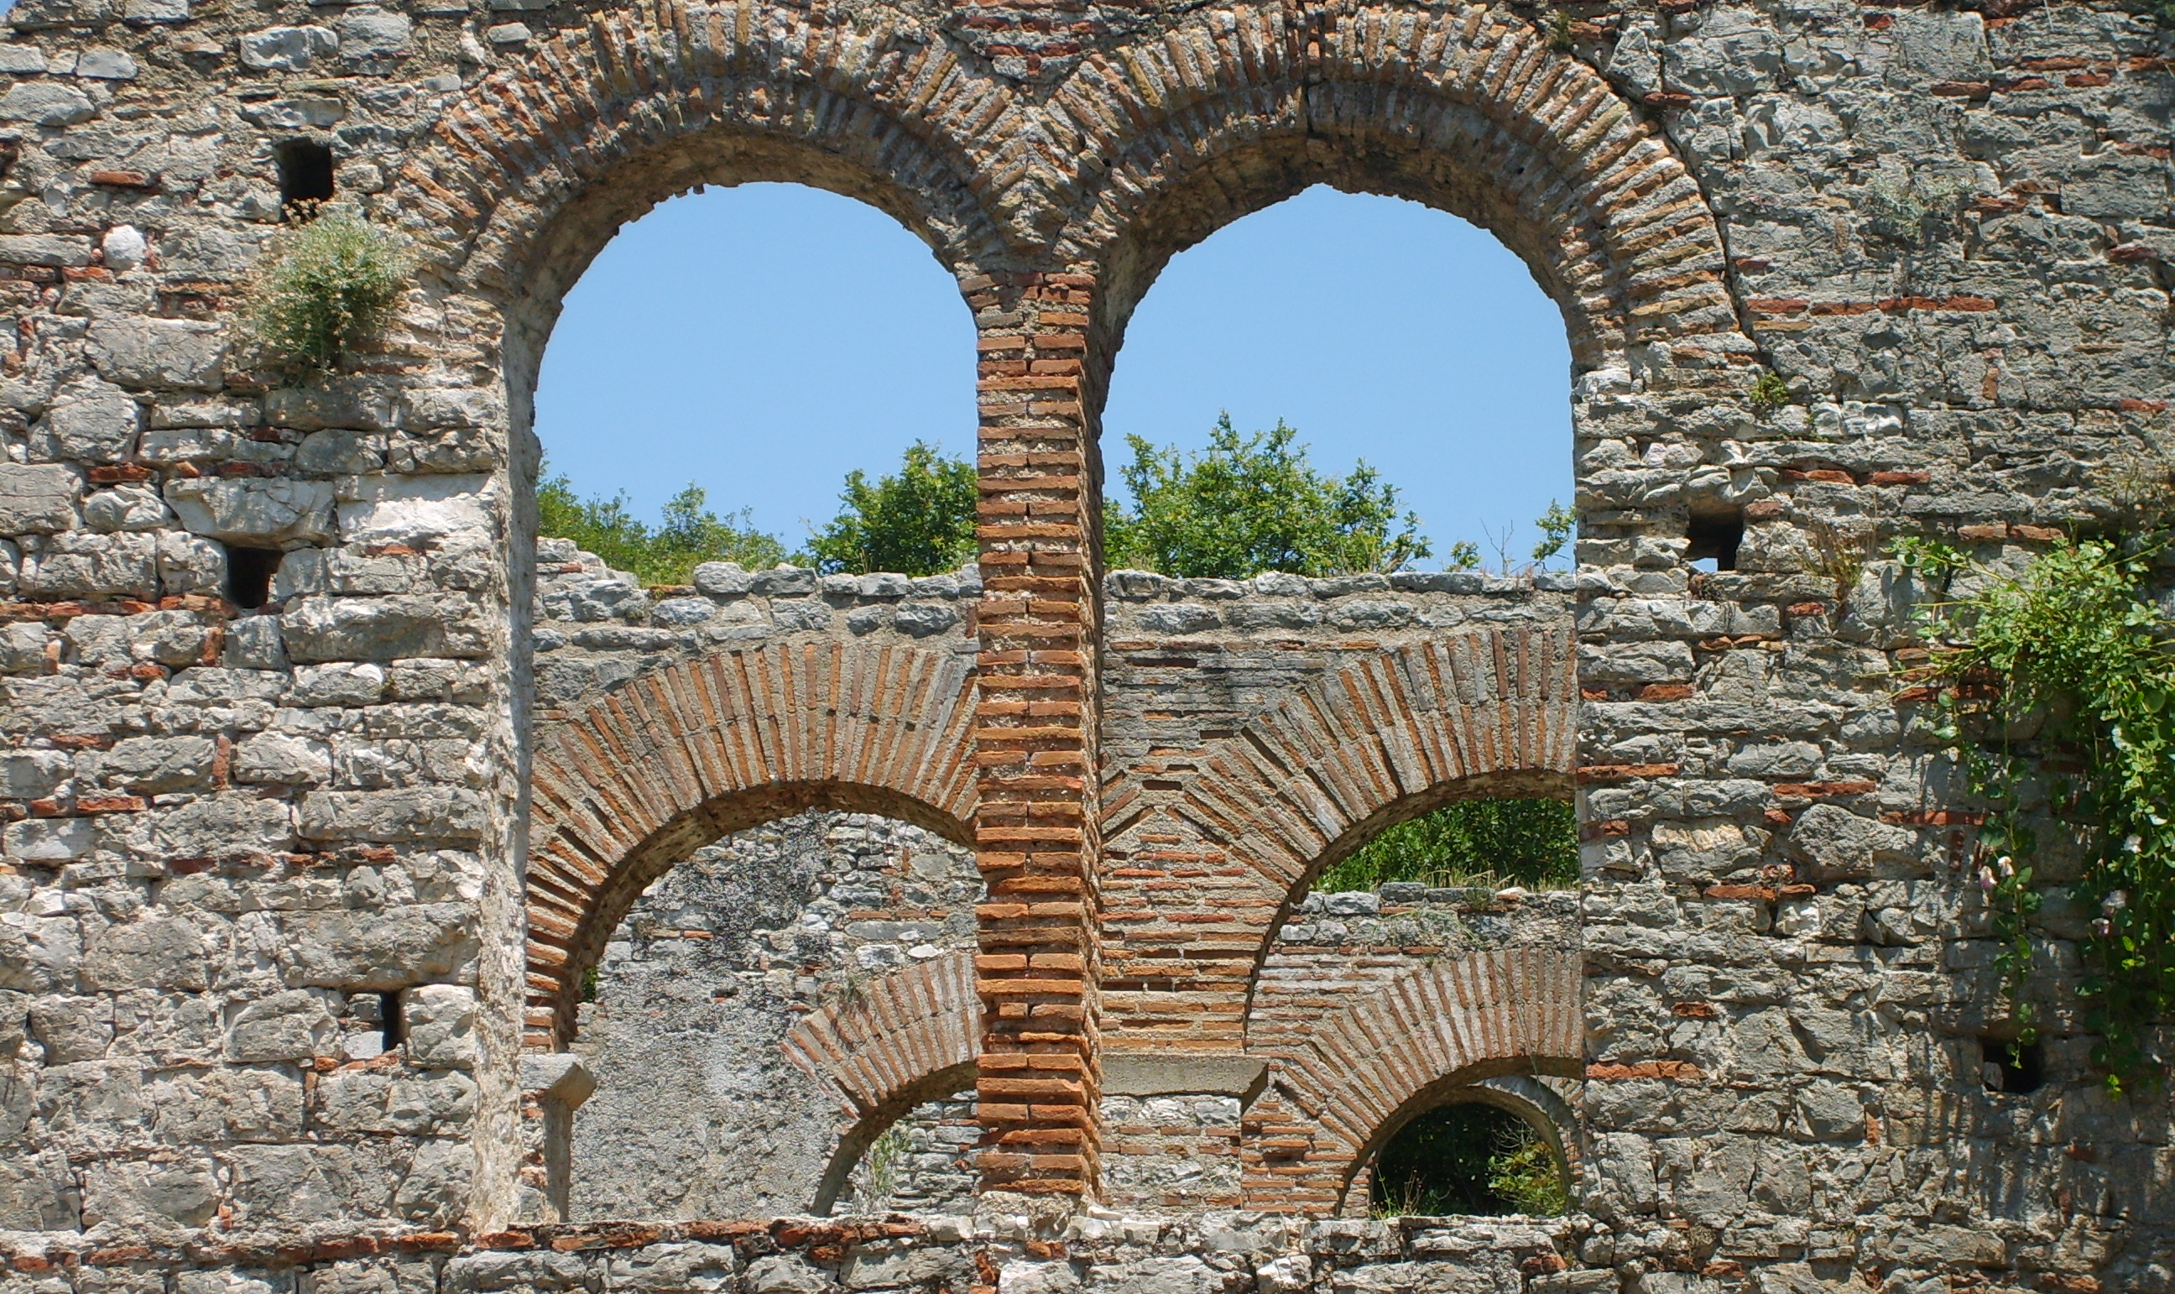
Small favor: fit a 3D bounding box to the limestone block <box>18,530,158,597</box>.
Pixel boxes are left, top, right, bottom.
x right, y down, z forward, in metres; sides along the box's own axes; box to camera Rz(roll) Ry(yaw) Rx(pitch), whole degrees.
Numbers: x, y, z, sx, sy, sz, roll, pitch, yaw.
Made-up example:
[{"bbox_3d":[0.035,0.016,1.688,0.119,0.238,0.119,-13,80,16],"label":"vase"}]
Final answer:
[{"bbox_3d":[-3.245,-0.242,18.948,0.453,0.216,0.260,-1,-13,5],"label":"limestone block"}]

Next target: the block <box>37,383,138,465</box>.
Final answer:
[{"bbox_3d":[-3.366,-0.733,19.680,0.347,0.276,0.270,-1,-12,5],"label":"block"}]

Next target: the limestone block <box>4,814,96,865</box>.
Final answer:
[{"bbox_3d":[-3.212,0.626,18.030,0.287,0.162,0.220,-1,-15,2],"label":"limestone block"}]

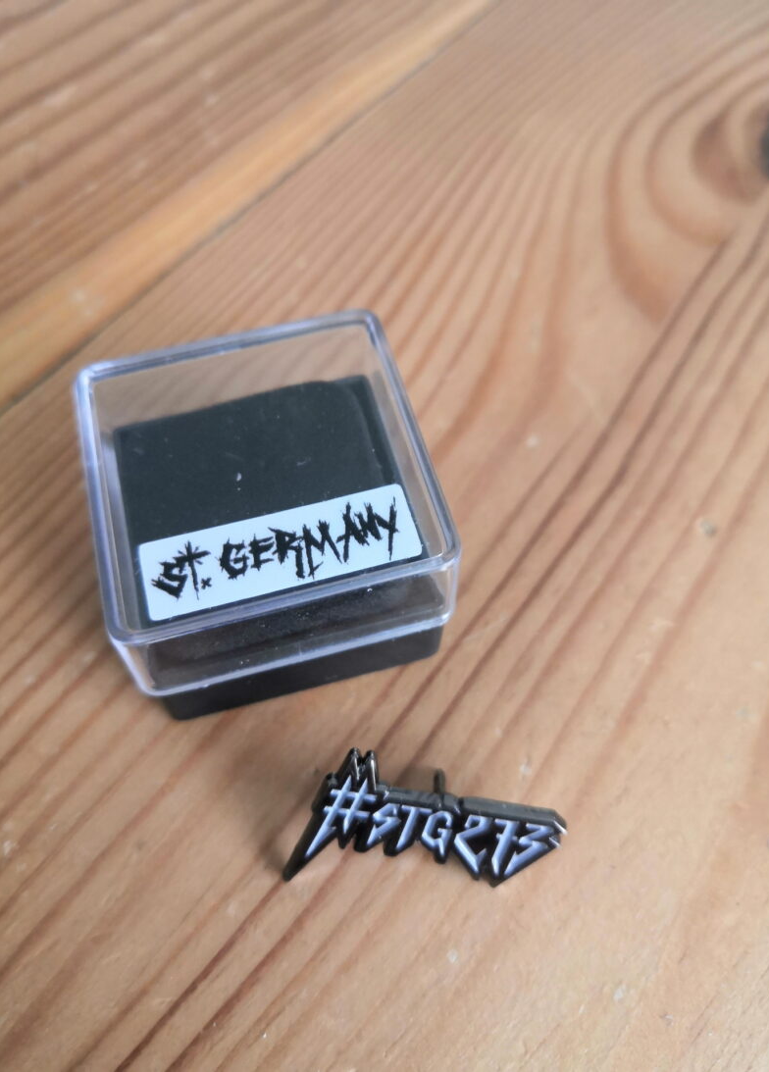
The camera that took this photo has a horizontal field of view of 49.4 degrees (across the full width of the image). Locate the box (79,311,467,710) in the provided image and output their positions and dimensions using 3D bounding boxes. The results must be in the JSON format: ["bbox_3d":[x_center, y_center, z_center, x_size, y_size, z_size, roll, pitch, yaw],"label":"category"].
[{"bbox_3d":[-0.015,-0.002,0.107,0.038,0.028,0.038,-14,63,-9],"label":"box"}]

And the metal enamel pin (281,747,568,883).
[{"bbox_3d":[0.005,0.034,0.103,0.031,0.018,0.010,10,18,-3],"label":"metal enamel pin"}]

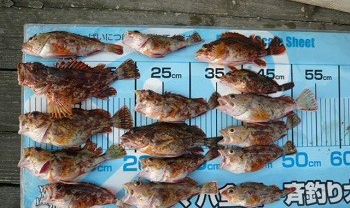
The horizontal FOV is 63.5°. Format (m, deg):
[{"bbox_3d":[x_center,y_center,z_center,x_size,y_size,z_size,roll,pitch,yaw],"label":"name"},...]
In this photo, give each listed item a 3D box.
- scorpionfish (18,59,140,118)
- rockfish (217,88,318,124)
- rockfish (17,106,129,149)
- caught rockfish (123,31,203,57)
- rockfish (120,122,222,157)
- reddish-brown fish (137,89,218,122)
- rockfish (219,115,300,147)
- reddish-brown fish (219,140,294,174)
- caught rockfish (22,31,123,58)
[{"bbox_3d":[-0.164,-0.029,0.496,0.209,0.040,0.103,-4,88,-5],"label":"scorpionfish"},{"bbox_3d":[0.176,0.004,0.529,0.194,0.033,0.063,-1,88,-5],"label":"rockfish"},{"bbox_3d":[-0.173,0.041,0.496,0.195,0.037,0.070,-4,89,-5],"label":"rockfish"},{"bbox_3d":[-0.020,-0.109,0.517,0.148,0.028,0.048,0,89,-5],"label":"caught rockfish"},{"bbox_3d":[-0.005,0.065,0.512,0.185,0.033,0.063,2,89,-5],"label":"rockfish"},{"bbox_3d":[0.007,0.003,0.516,0.157,0.031,0.059,-1,89,-5],"label":"reddish-brown fish"},{"bbox_3d":[0.160,0.053,0.529,0.160,0.029,0.050,-9,90,-5],"label":"rockfish"},{"bbox_3d":[0.157,0.097,0.528,0.147,0.029,0.052,-8,89,-5],"label":"reddish-brown fish"},{"bbox_3d":[-0.179,-0.104,0.502,0.176,0.031,0.049,0,88,-5],"label":"caught rockfish"}]

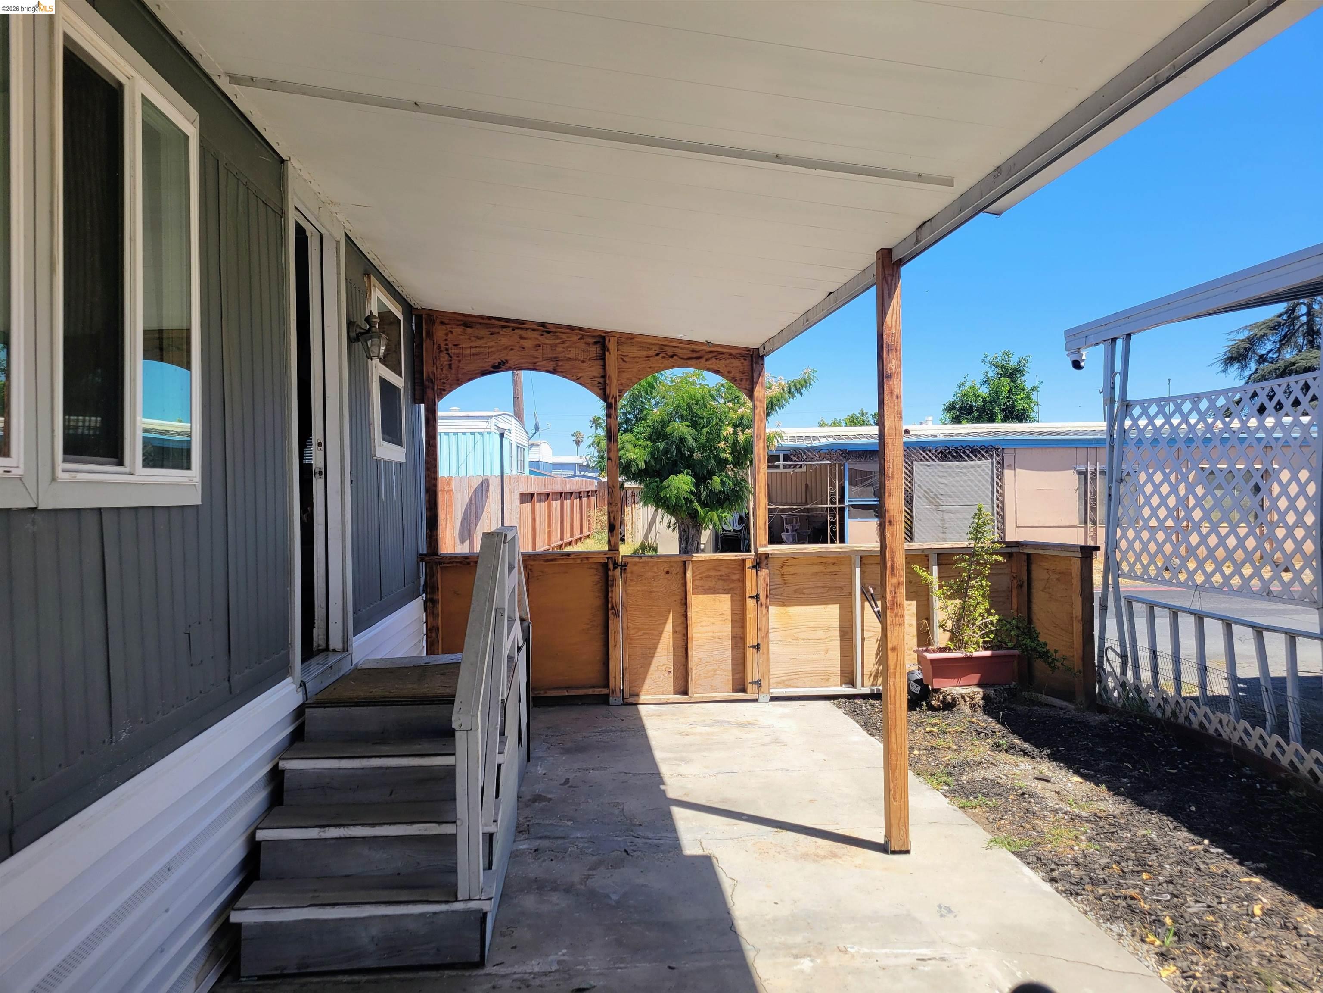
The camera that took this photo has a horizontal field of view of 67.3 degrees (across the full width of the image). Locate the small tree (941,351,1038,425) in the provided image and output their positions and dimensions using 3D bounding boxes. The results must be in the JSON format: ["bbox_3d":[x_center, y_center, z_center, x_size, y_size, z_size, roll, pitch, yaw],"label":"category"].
[{"bbox_3d":[10.595,-1.687,31.939,3.100,5.960,3.100,-1,0,-5],"label":"small tree"}]

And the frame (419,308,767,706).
[{"bbox_3d":[-0.463,0.075,7.126,2.465,2.840,0.110,-1,0,-5],"label":"frame"}]

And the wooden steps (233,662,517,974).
[{"bbox_3d":[-1.020,1.153,4.052,0.815,0.710,1.900,-1,0,-5],"label":"wooden steps"}]

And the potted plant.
[{"bbox_3d":[2.130,0.678,6.901,0.740,1.240,0.420,-1,0,-13],"label":"potted plant"}]

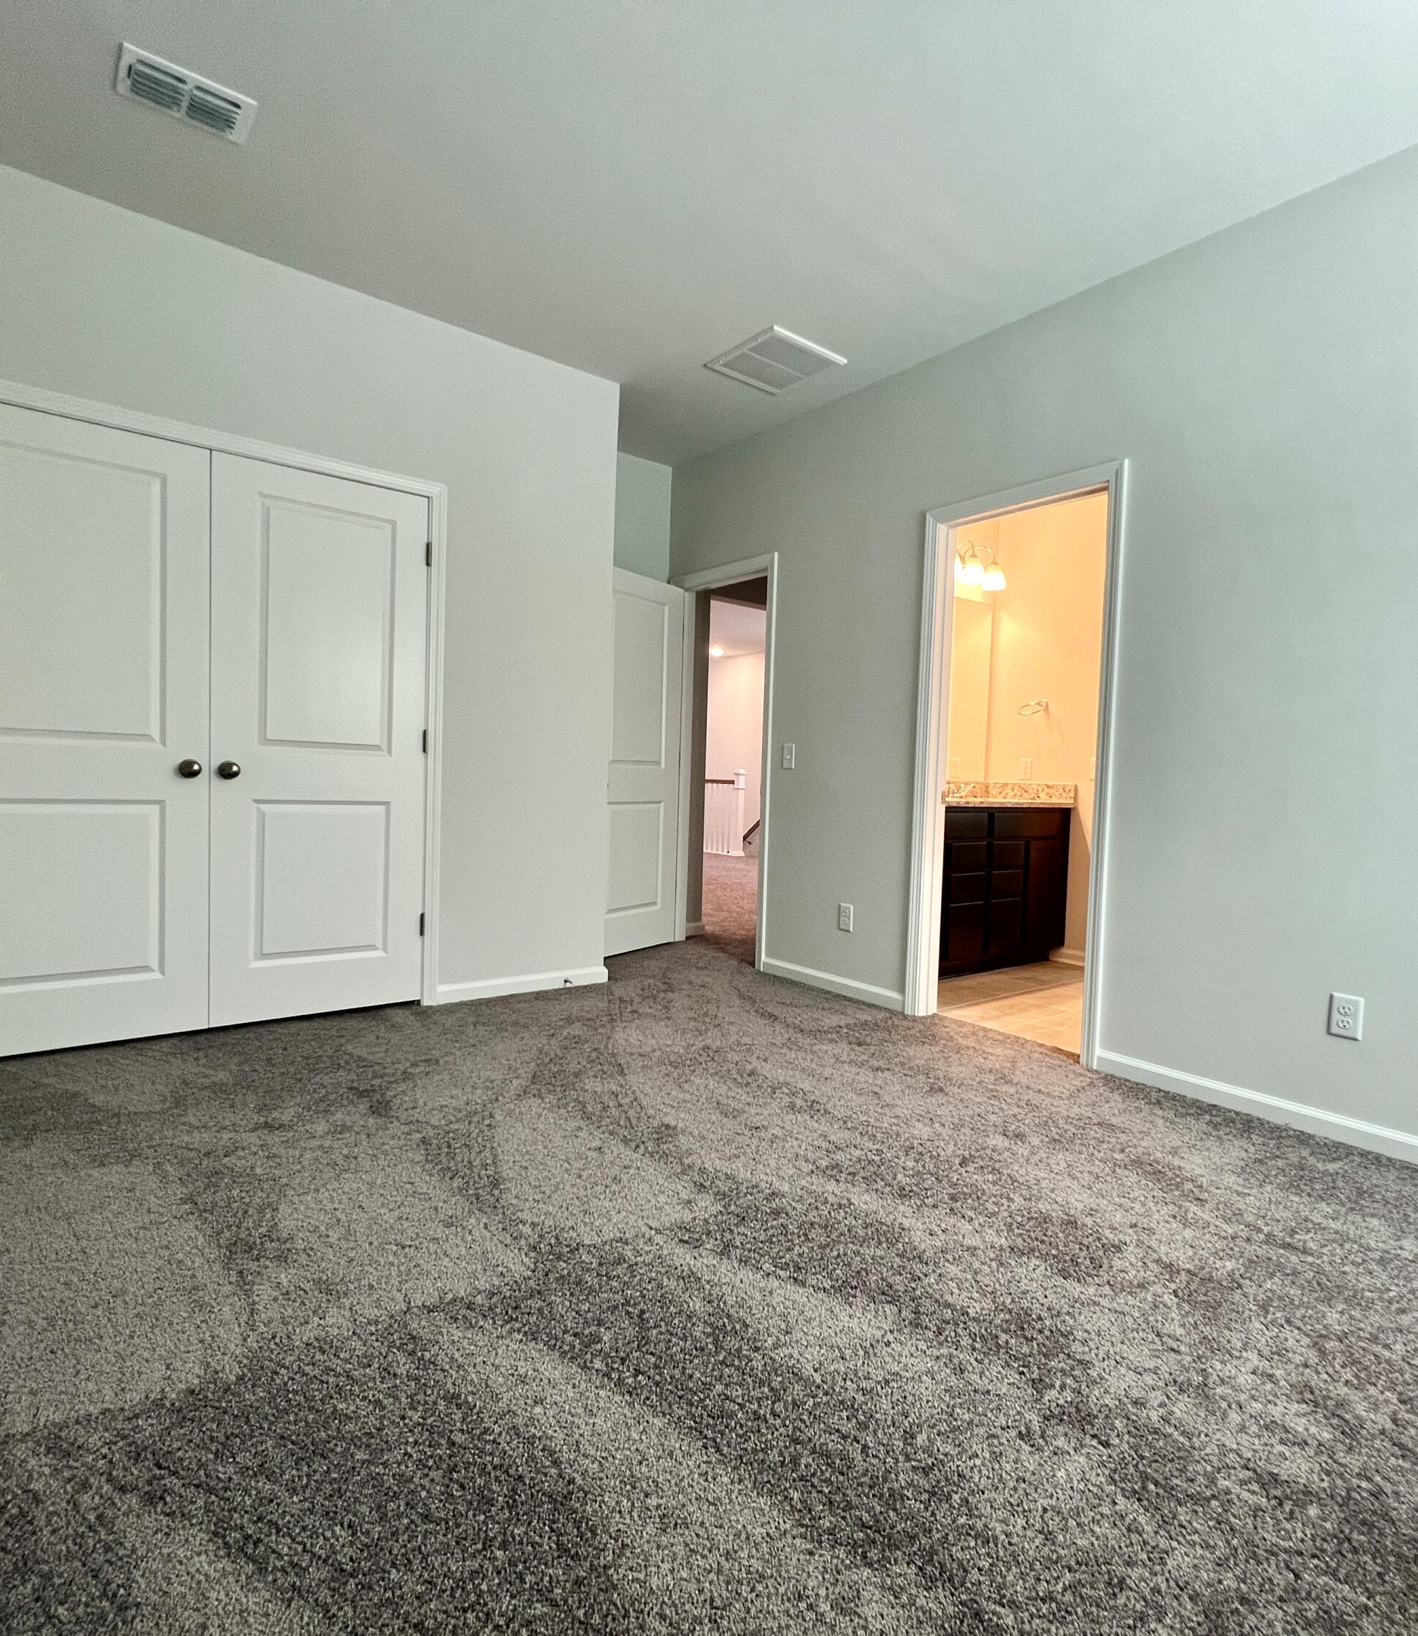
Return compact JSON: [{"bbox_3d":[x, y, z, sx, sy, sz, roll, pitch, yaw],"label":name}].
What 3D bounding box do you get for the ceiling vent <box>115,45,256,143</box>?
[{"bbox_3d":[-1.413,-1.935,2.217,0.305,0.022,0.195,0,3,-36],"label":"ceiling vent"}]

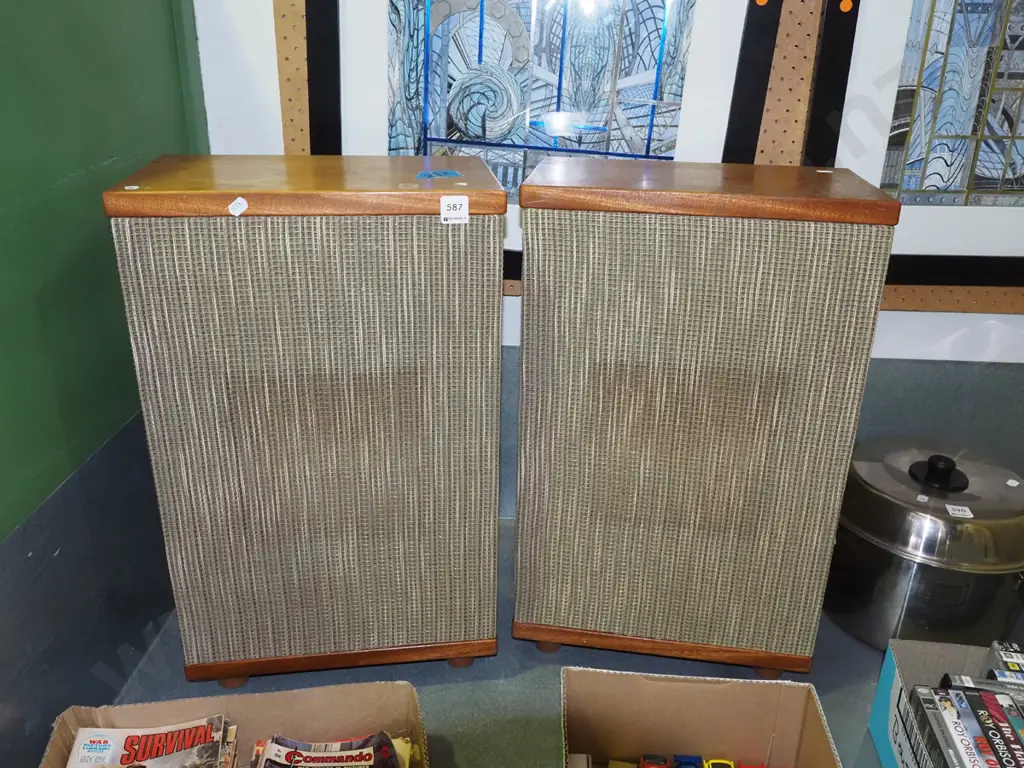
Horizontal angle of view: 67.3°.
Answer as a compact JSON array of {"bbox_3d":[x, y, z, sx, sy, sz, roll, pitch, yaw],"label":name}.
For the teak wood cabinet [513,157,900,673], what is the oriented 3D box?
[{"bbox_3d":[0.193,0.042,0.921,0.350,0.564,0.214,4,23,8],"label":"teak wood cabinet"}]

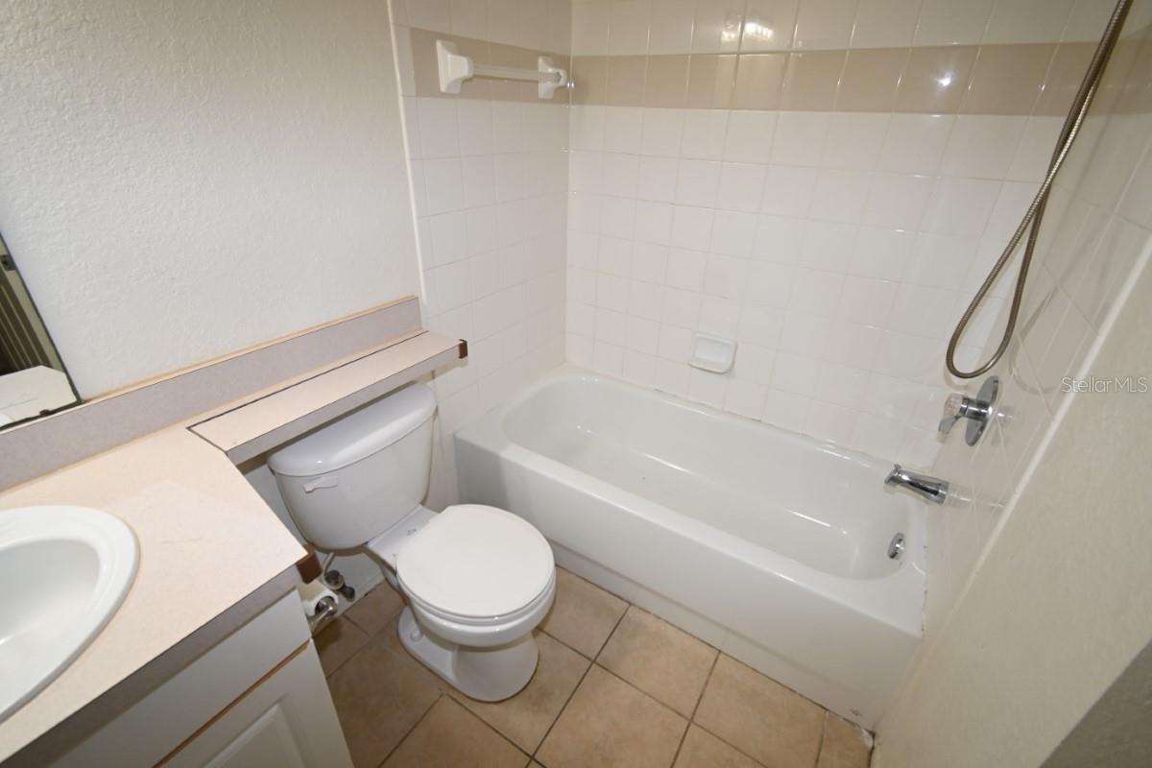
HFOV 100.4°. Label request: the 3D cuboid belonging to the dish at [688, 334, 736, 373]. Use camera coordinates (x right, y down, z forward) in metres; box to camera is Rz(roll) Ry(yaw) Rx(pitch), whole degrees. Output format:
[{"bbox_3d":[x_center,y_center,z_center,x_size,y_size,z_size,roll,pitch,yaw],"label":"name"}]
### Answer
[{"bbox_3d":[0.551,-0.114,1.944,0.170,0.140,0.050,17,33,26],"label":"dish"}]

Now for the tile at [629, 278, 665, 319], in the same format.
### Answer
[{"bbox_3d":[0.290,-0.345,1.993,0.152,0.152,0.010,17,32,26],"label":"tile"}]

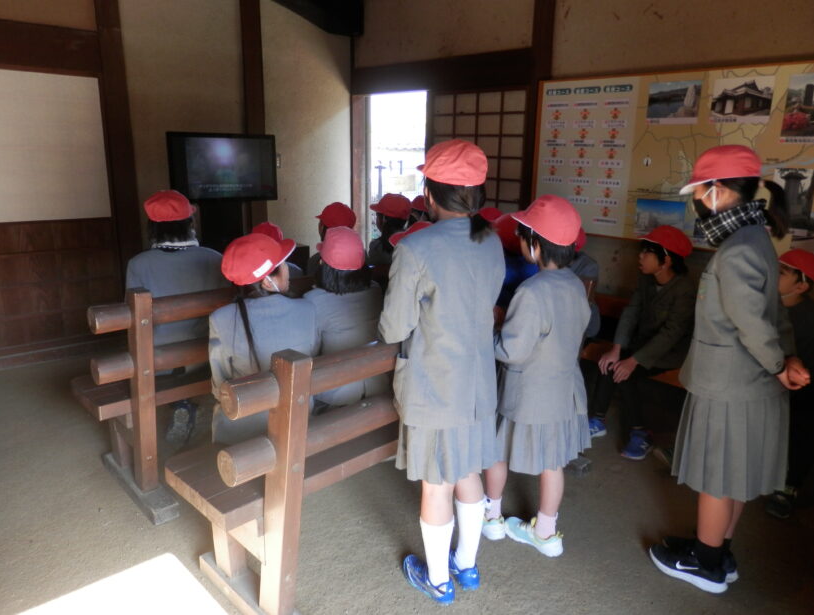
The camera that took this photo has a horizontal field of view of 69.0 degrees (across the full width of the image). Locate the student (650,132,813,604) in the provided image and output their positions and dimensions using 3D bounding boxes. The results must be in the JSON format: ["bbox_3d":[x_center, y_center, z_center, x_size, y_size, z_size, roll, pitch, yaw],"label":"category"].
[{"bbox_3d":[1.064,0.229,1.901,0.380,1.435,0.380,11,17,34],"label":"student"}]

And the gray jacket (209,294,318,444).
[{"bbox_3d":[-0.460,0.200,1.936,0.400,0.530,0.320,-7,17,-29],"label":"gray jacket"}]

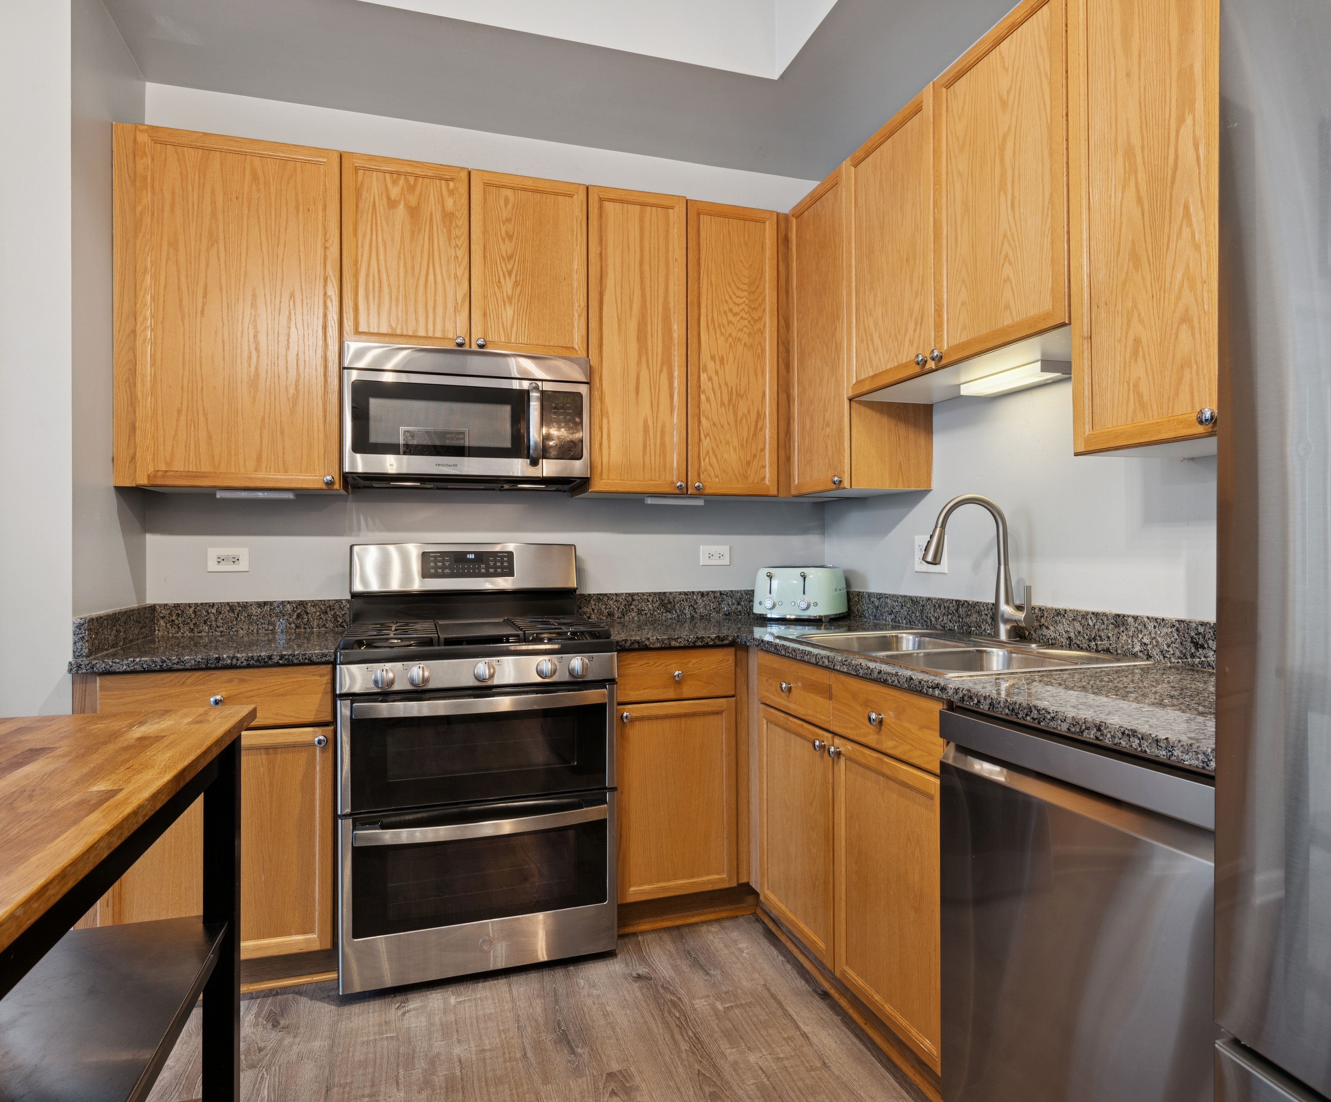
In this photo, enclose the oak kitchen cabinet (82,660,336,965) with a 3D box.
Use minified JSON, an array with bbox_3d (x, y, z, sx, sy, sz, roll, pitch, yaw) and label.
[{"bbox_3d":[-1.259,0.692,2.285,0.595,0.787,0.616,0,0,-18],"label":"oak kitchen cabinet"}]

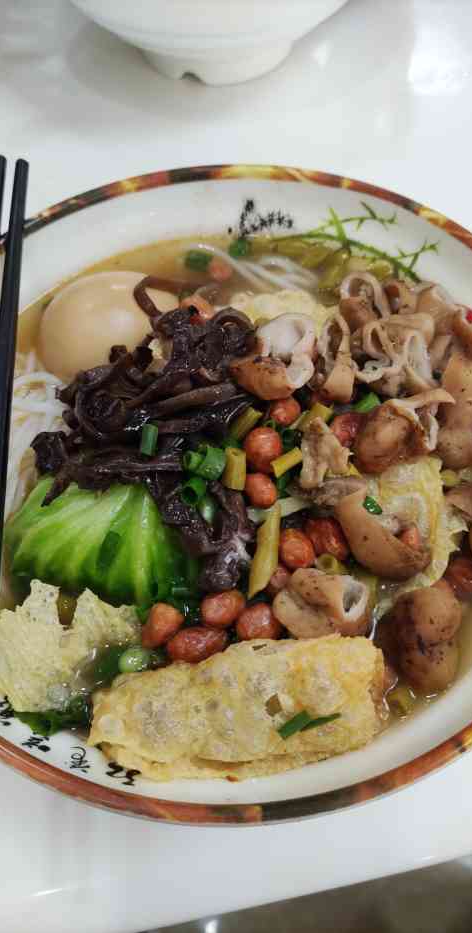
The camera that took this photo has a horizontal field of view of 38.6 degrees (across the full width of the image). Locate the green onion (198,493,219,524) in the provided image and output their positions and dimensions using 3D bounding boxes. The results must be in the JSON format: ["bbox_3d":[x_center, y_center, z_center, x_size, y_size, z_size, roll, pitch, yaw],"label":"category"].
[{"bbox_3d":[-0.009,0.014,0.217,0.006,0.005,0.010,-13,62,-6],"label":"green onion"}]

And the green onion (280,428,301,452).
[{"bbox_3d":[0.018,-0.009,0.224,0.006,0.006,0.008,9,62,5],"label":"green onion"}]

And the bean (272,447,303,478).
[{"bbox_3d":[0.017,-0.001,0.222,0.011,0.005,0.005,-28,65,-13],"label":"bean"}]

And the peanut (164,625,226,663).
[{"bbox_3d":[-0.012,0.052,0.197,0.018,0.010,0.010,-11,62,-6],"label":"peanut"}]

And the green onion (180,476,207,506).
[{"bbox_3d":[-0.013,0.008,0.211,0.006,0.006,0.009,6,28,12],"label":"green onion"}]

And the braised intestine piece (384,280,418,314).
[{"bbox_3d":[0.060,-0.062,0.245,0.013,0.010,0.011,-1,62,1],"label":"braised intestine piece"}]

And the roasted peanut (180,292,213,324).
[{"bbox_3d":[-0.015,-0.060,0.260,0.014,0.009,0.010,37,68,19],"label":"roasted peanut"}]

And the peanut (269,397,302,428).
[{"bbox_3d":[0.017,-0.019,0.235,0.010,0.010,0.013,19,64,11],"label":"peanut"}]

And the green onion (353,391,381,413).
[{"bbox_3d":[0.045,-0.022,0.231,0.011,0.005,0.006,-41,69,-20],"label":"green onion"}]

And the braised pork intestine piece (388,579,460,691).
[{"bbox_3d":[0.054,0.049,0.192,0.020,0.019,0.027,-1,62,1],"label":"braised pork intestine piece"}]

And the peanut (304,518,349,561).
[{"bbox_3d":[0.028,0.022,0.208,0.011,0.011,0.016,-35,67,-17],"label":"peanut"}]

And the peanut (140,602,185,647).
[{"bbox_3d":[-0.022,0.048,0.204,0.009,0.009,0.014,36,68,18],"label":"peanut"}]

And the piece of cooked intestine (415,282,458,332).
[{"bbox_3d":[0.072,-0.056,0.241,0.015,0.012,0.017,-23,64,-10],"label":"piece of cooked intestine"}]

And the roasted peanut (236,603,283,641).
[{"bbox_3d":[0.007,0.047,0.203,0.014,0.011,0.012,-10,62,-4],"label":"roasted peanut"}]

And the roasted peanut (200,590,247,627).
[{"bbox_3d":[-0.004,0.043,0.201,0.014,0.010,0.010,-23,64,-12],"label":"roasted peanut"}]

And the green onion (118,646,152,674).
[{"bbox_3d":[-0.030,0.057,0.198,0.009,0.007,0.007,-9,62,-5],"label":"green onion"}]

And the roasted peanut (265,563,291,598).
[{"bbox_3d":[0.013,0.035,0.210,0.009,0.009,0.013,24,65,14],"label":"roasted peanut"}]

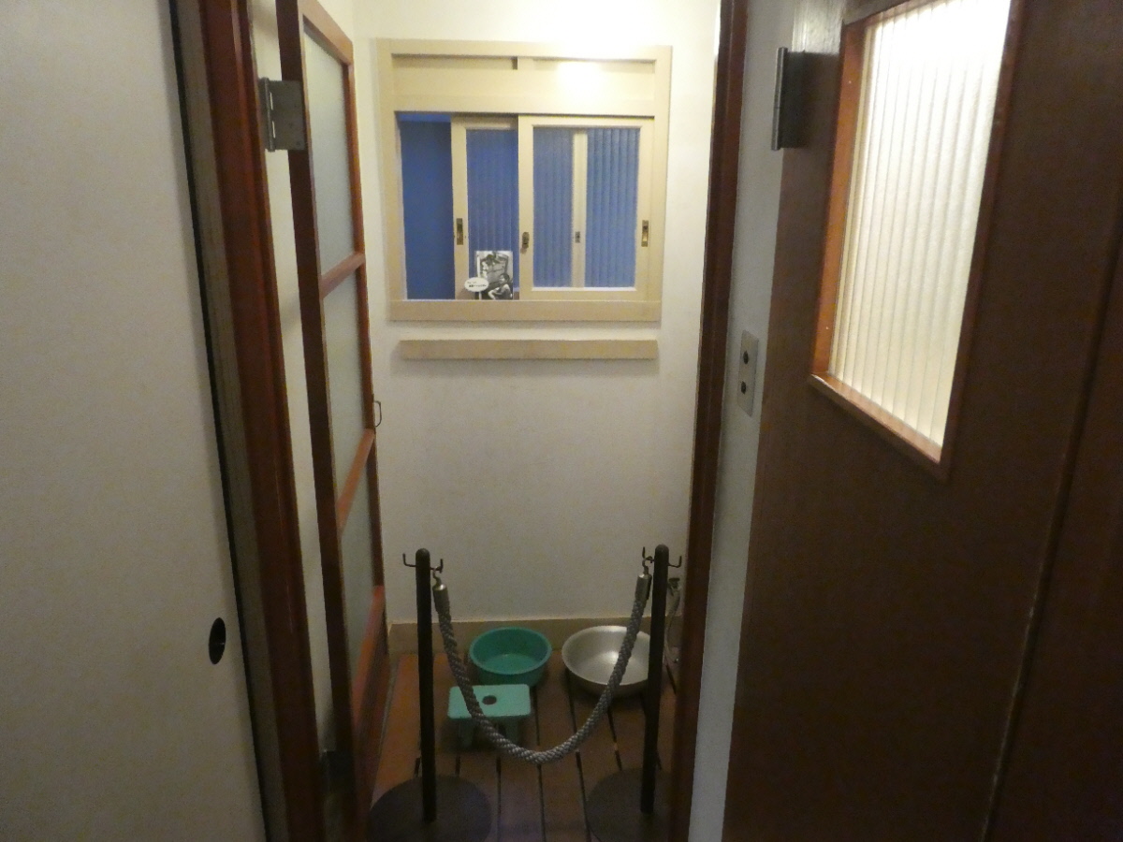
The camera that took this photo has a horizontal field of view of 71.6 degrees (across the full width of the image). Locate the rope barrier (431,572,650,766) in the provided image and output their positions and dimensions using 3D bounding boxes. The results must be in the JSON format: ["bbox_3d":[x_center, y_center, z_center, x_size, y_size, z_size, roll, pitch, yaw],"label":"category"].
[{"bbox_3d":[-0.044,0.568,1.769,0.480,0.514,0.040,-1,16,-6],"label":"rope barrier"}]

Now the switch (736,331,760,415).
[{"bbox_3d":[0.286,-0.075,1.210,0.012,0.120,0.072,0,16,-4],"label":"switch"}]

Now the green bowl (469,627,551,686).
[{"bbox_3d":[-0.161,0.764,2.469,0.260,0.087,0.260,0,16,-4],"label":"green bowl"}]

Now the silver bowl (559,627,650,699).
[{"bbox_3d":[0.165,0.771,2.447,0.329,0.093,0.329,1,16,0],"label":"silver bowl"}]

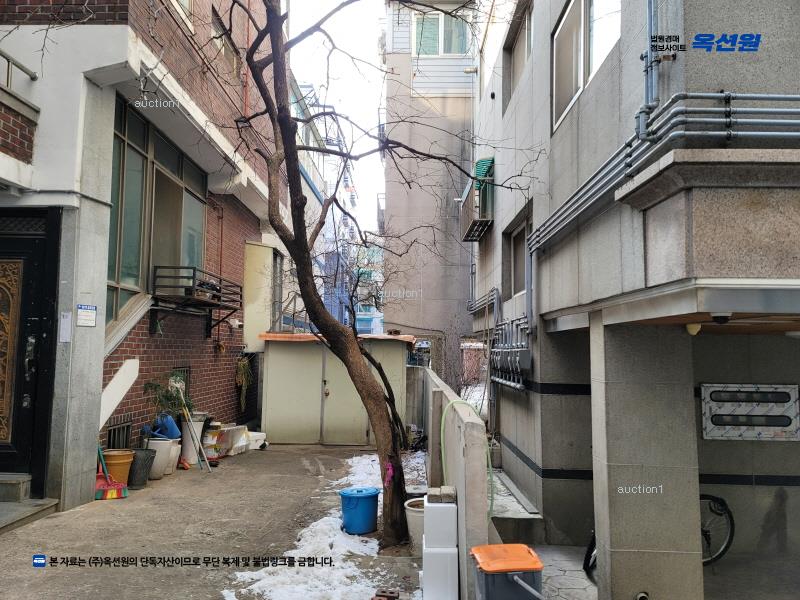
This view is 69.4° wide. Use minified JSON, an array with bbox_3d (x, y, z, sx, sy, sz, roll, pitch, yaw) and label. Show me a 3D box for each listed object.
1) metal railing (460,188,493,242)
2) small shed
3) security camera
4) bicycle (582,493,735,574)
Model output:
[{"bbox_3d":[1.335,-1.490,10.060,0.340,0.631,1.800,0,-5,1],"label":"metal railing"},{"bbox_3d":[-0.926,1.408,9.371,2.276,1.661,1.600,0,-5,1],"label":"small shed"},{"bbox_3d":[1.590,0.094,2.858,0.108,0.065,0.108,0,-5,1],"label":"security camera"},{"bbox_3d":[2.297,1.948,5.222,1.700,1.000,0.600,2,-5,-11],"label":"bicycle"}]

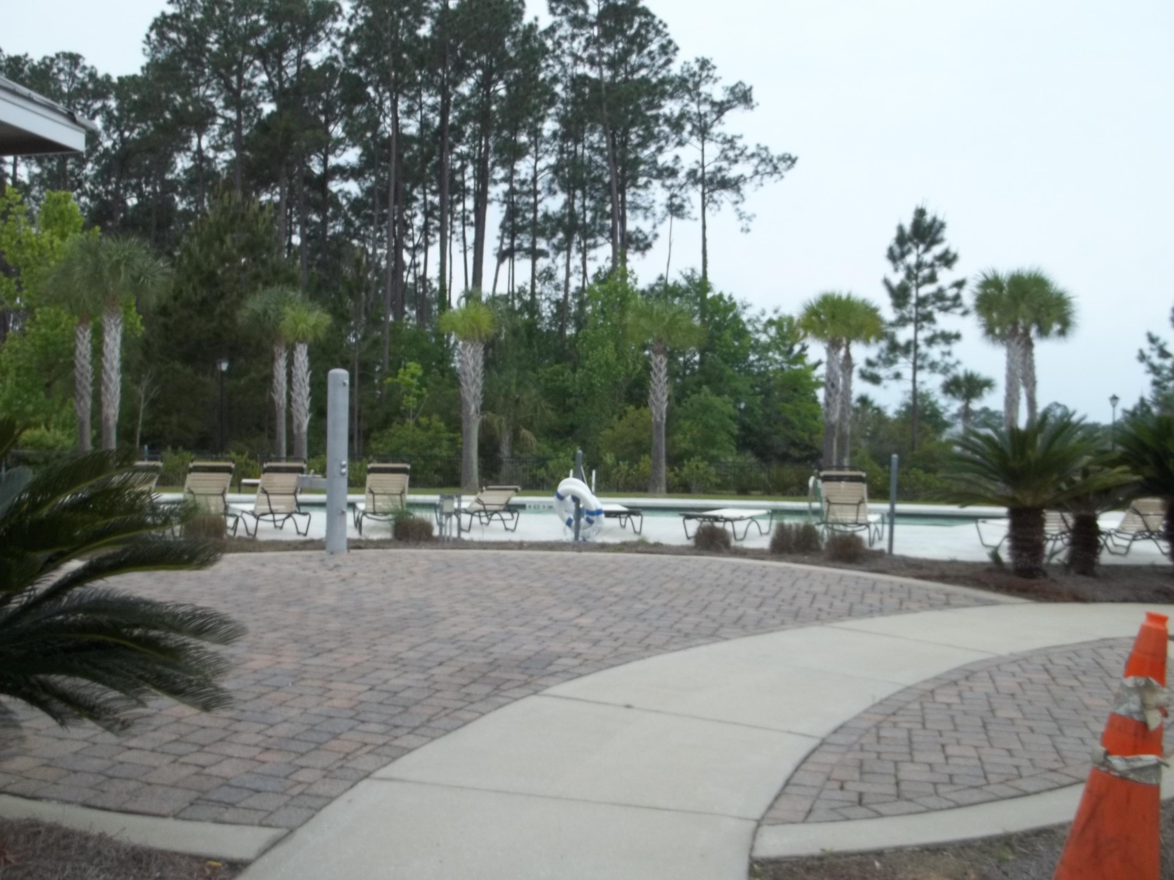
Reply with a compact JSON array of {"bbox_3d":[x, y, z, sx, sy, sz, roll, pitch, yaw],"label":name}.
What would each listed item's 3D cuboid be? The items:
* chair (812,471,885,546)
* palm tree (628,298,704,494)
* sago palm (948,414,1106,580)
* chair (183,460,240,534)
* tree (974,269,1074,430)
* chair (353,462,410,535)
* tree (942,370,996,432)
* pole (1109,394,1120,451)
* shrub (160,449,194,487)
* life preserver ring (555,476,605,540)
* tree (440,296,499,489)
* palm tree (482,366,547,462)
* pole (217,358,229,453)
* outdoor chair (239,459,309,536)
[{"bbox_3d":[3.560,0.900,15.100,0.690,0.980,1.700,1,0,20],"label":"chair"},{"bbox_3d":[2.050,-1.130,29.000,1.950,5.060,1.950,1,0,0],"label":"palm tree"},{"bbox_3d":[4.450,0.565,11.450,1.600,1.680,1.600,1,0,0],"label":"sago palm"},{"bbox_3d":[-5.227,0.755,15.507,0.680,1.040,1.600,1,-1,-20],"label":"chair"},{"bbox_3d":[12.100,-1.550,31.000,2.700,6.400,2.300,1,0,0],"label":"tree"},{"bbox_3d":[-2.988,0.797,16.194,0.680,1.040,1.600,1,-1,-14],"label":"chair"},{"bbox_3d":[16.350,-0.570,48.000,2.300,4.800,2.300,1,0,0],"label":"tree"},{"bbox_3d":[23.582,0.037,50.000,0.450,4.100,0.450,1,-1,0],"label":"pole"},{"bbox_3d":[-11.710,0.789,32.000,1.100,1.100,1.000,1,-1,-20],"label":"shrub"},{"bbox_3d":[-0.100,0.885,14.600,0.680,0.760,0.180,1,0,30],"label":"life preserver ring"},{"bbox_3d":[-3.080,-1.160,29.000,1.520,5.000,1.520,1,0,0],"label":"tree"},{"bbox_3d":[-2.621,-0.574,41.000,2.400,4.300,2.400,1,-1,0],"label":"palm tree"},{"bbox_3d":[-12.689,-0.705,39.000,0.430,4.200,0.430,1,-1,0],"label":"pole"},{"bbox_3d":[-4.429,0.769,15.675,0.680,1.040,1.600,1,-1,-28],"label":"outdoor chair"}]

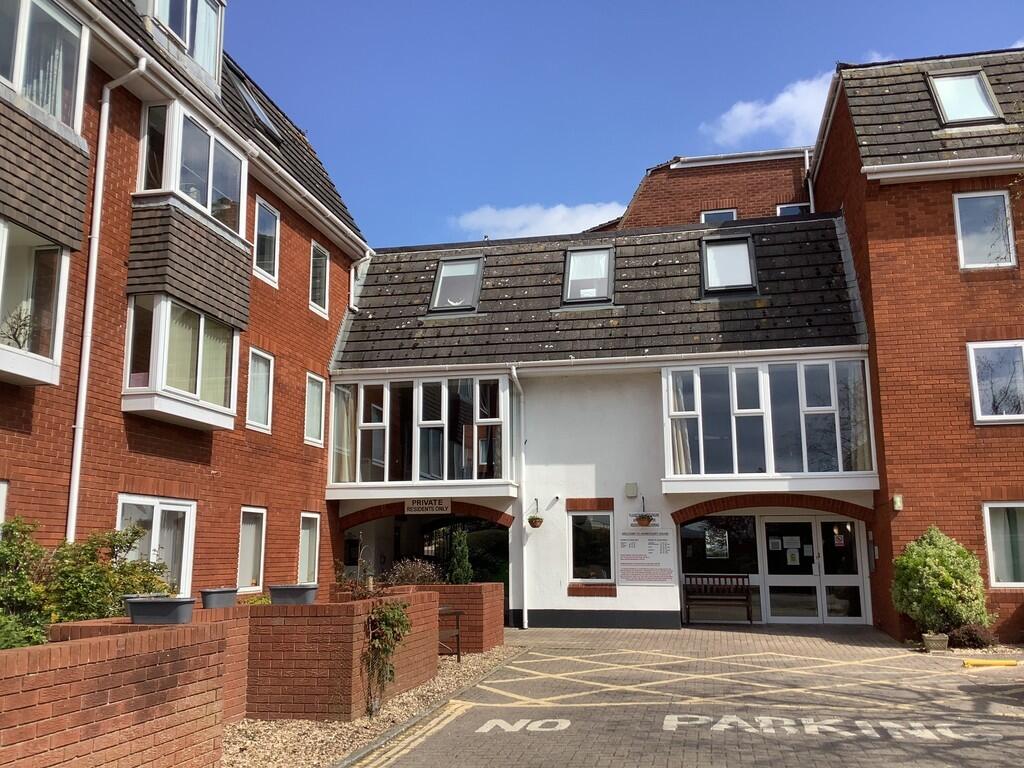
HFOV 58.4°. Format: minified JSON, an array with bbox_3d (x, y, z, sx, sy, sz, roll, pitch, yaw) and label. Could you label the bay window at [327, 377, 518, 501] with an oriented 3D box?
[{"bbox_3d":[-1.678,1.044,17.311,3.520,2.260,0.720,-2,-10,12],"label":"bay window"}]

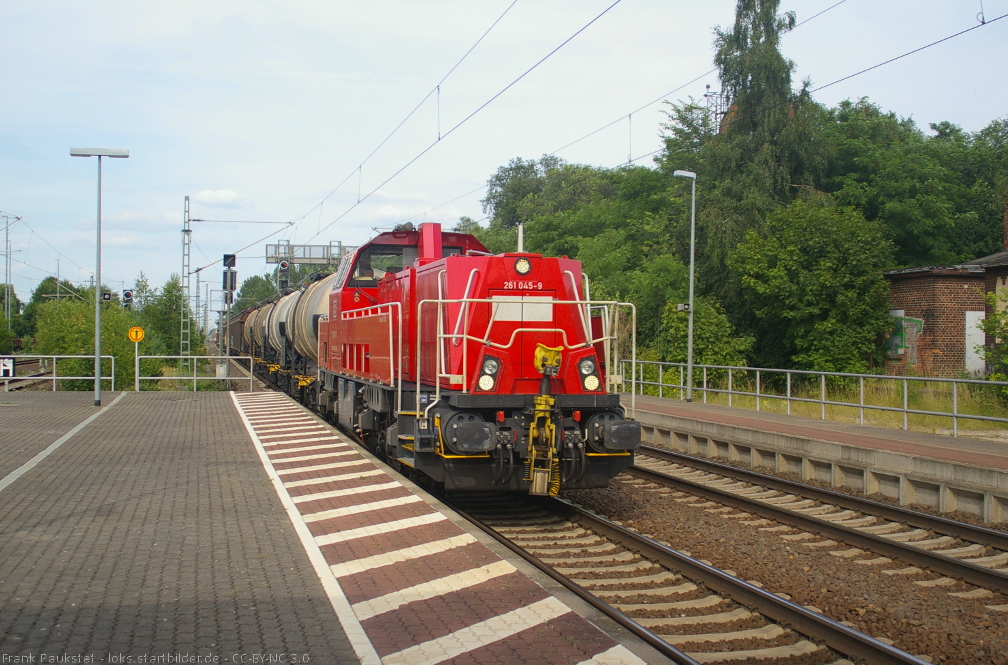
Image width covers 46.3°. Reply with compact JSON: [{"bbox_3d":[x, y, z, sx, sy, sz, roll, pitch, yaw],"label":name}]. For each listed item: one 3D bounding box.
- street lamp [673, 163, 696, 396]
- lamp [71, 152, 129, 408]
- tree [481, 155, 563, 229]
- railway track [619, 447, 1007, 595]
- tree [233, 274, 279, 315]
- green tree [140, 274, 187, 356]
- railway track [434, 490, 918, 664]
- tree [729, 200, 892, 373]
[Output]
[{"bbox_3d":[4.842,-1.231,31.400,0.650,6.140,0.250,0,0,-14],"label":"street lamp"},{"bbox_3d":[-9.660,-1.316,28.116,1.340,6.150,0.250,0,0,-14],"label":"lamp"},{"bbox_3d":[1.183,-4.834,77.945,7.000,13.920,7.000,0,0,1],"label":"tree"},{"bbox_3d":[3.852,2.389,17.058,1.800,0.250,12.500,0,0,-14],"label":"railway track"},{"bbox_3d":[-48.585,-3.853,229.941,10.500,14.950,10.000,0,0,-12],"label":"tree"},{"bbox_3d":[-20.839,-0.552,71.976,3.300,5.990,3.300,0,0,-16],"label":"green tree"},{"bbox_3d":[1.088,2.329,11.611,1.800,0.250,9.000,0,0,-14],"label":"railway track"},{"bbox_3d":[9.774,-1.181,37.476,5.400,6.170,5.200,0,0,15],"label":"tree"}]

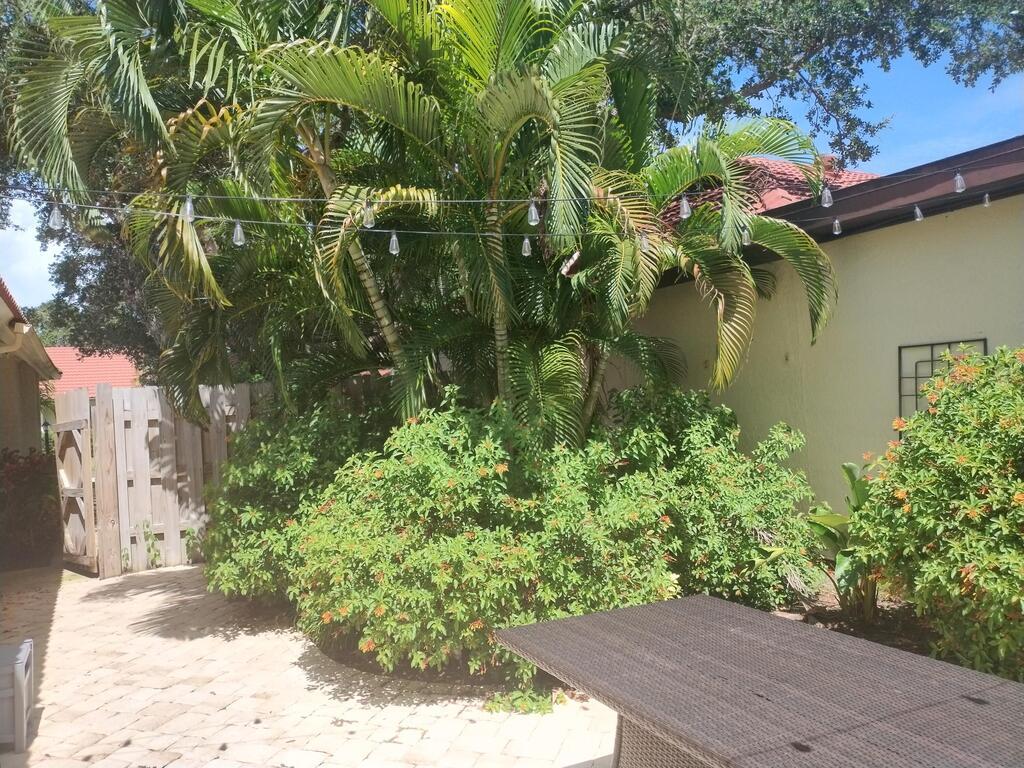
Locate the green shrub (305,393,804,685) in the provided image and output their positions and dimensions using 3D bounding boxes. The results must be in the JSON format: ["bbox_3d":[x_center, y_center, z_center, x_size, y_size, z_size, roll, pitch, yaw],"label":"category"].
[{"bbox_3d":[0.365,0.827,5.134,3.400,1.550,1.800,-1,-1,-20],"label":"green shrub"}]

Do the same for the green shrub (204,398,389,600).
[{"bbox_3d":[-1.923,0.931,6.634,1.500,1.600,1.500,-1,-1,-18],"label":"green shrub"}]

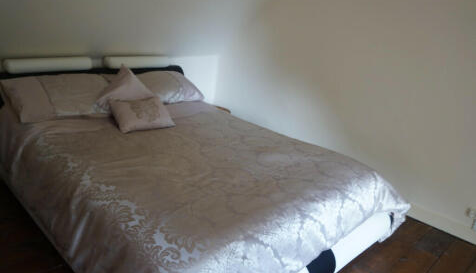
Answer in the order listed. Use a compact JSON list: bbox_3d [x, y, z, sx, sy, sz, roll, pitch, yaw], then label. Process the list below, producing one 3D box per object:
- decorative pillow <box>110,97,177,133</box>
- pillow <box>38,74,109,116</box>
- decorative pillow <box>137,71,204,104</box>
[{"bbox_3d":[-0.640,-0.156,2.415,0.370,0.120,0.280,-10,60,-39],"label":"decorative pillow"},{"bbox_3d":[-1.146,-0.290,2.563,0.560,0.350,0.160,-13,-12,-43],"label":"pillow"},{"bbox_3d":[-0.630,-0.410,3.079,0.660,0.350,0.160,-13,-12,-43],"label":"decorative pillow"}]

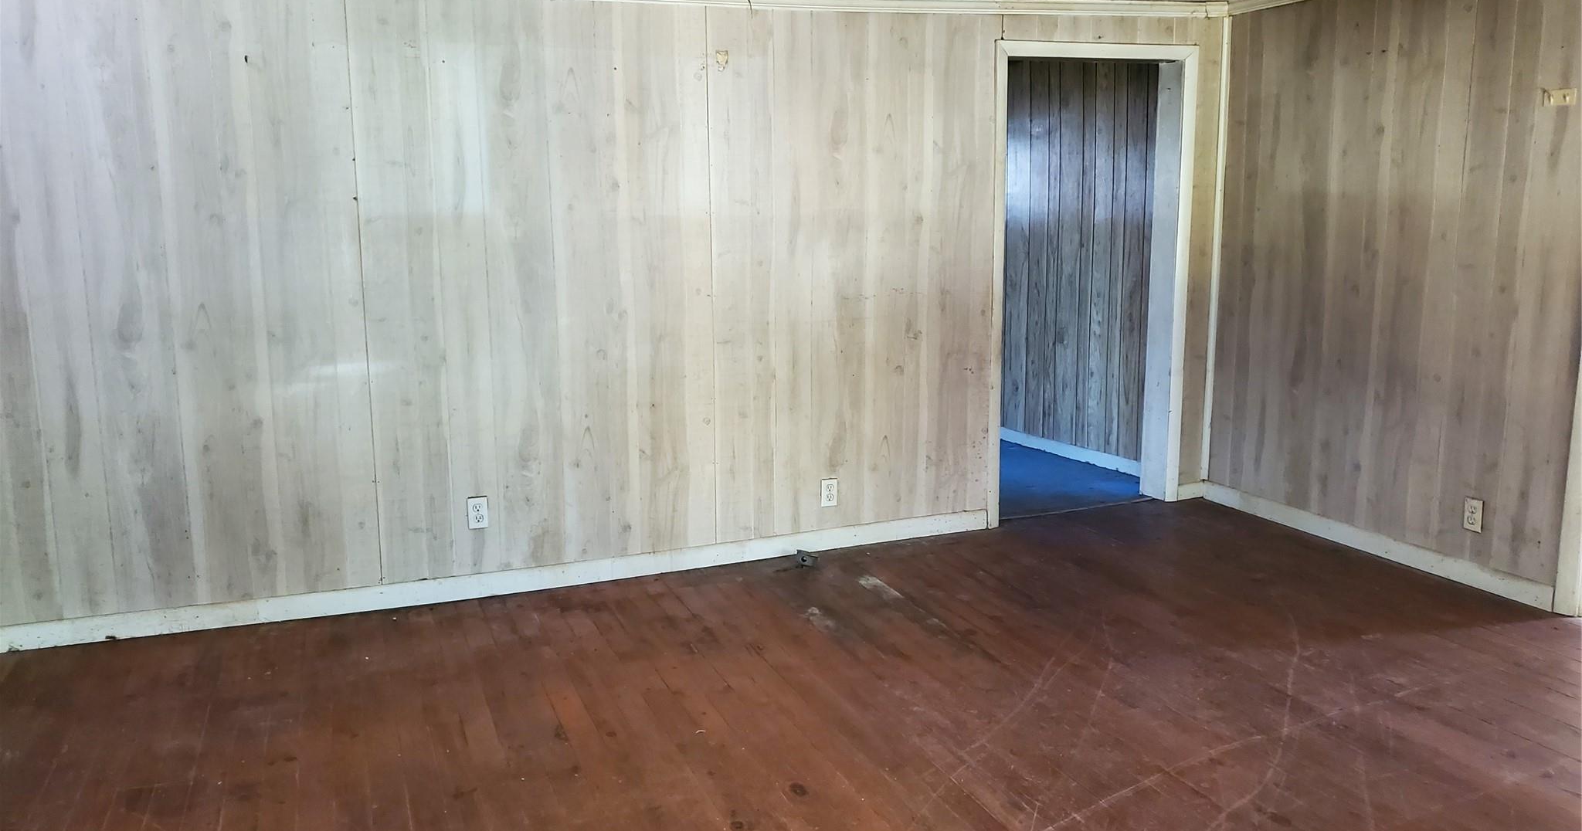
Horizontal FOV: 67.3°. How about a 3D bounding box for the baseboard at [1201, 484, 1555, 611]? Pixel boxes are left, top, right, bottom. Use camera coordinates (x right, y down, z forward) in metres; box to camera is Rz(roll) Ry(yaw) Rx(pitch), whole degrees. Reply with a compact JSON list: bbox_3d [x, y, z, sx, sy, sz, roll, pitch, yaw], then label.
[{"bbox_3d":[2.193,0.468,4.632,0.016,0.085,1.667,-5,11,-21],"label":"baseboard"}]

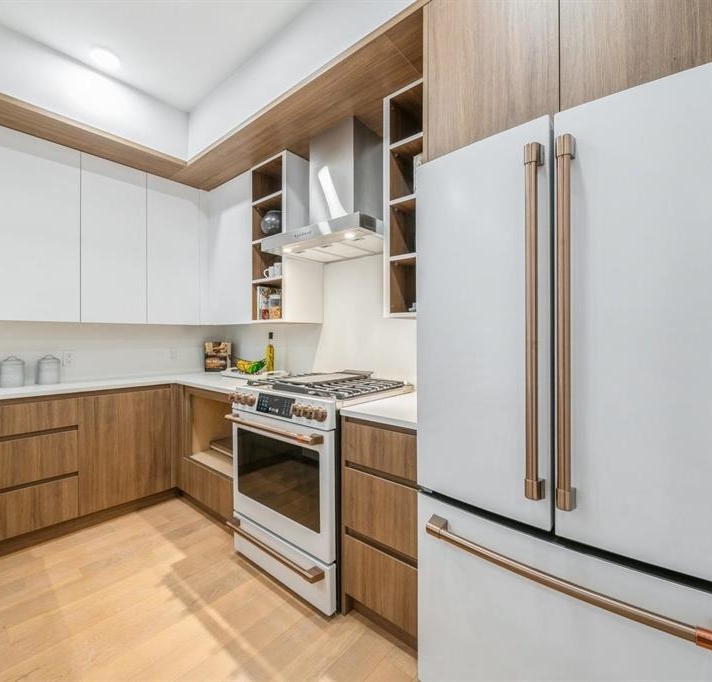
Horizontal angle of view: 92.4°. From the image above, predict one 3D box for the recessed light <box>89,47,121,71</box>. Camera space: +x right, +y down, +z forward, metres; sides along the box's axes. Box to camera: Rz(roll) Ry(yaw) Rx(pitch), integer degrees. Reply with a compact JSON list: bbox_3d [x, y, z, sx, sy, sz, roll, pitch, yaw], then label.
[{"bbox_3d":[-1.405,-1.573,1.906,0.150,0.030,0.150,0,0,39],"label":"recessed light"}]

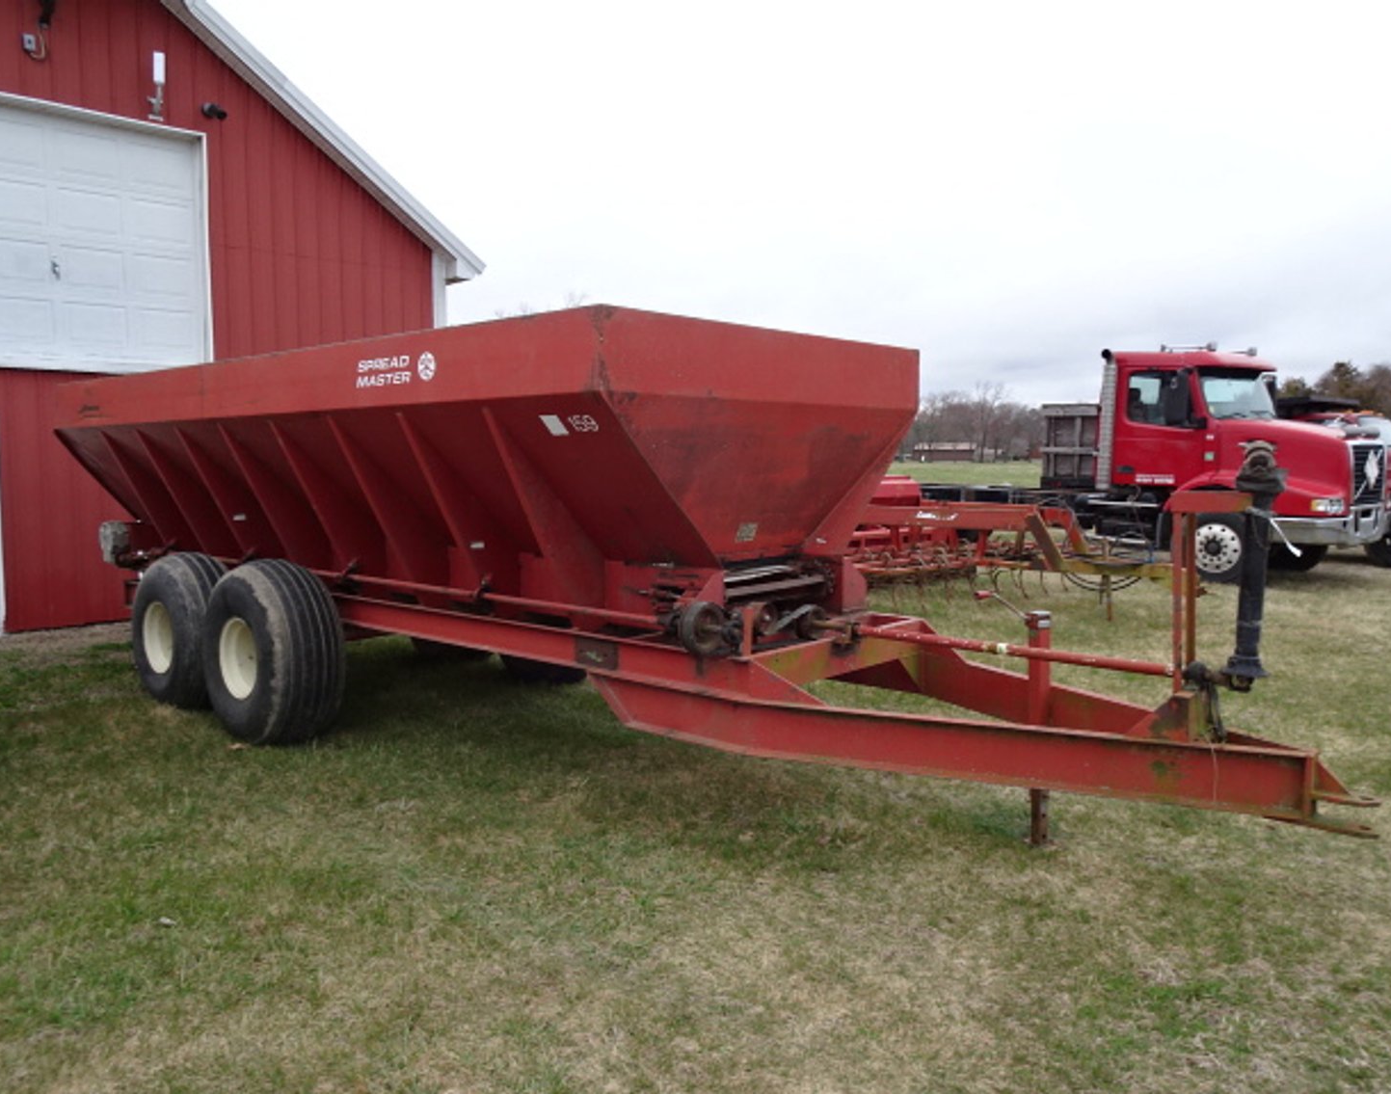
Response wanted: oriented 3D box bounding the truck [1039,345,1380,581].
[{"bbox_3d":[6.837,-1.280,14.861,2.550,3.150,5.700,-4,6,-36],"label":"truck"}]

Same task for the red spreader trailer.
[{"bbox_3d":[-1.137,0.022,5.979,8.730,2.220,2.340,4,7,41],"label":"red spreader trailer"}]

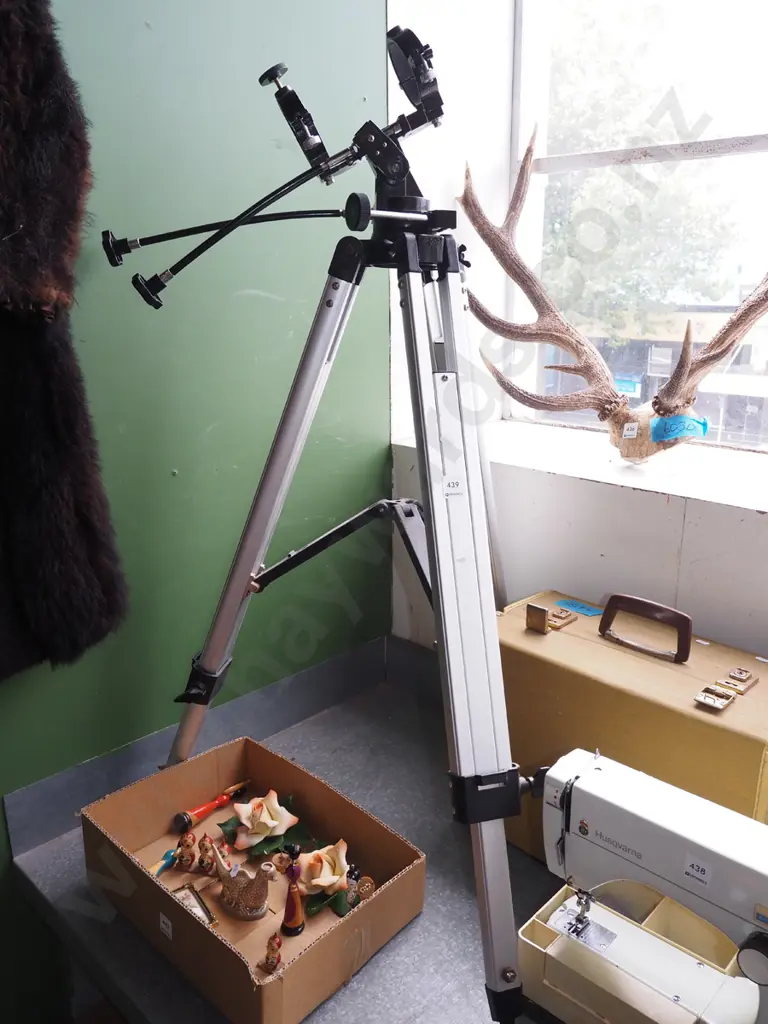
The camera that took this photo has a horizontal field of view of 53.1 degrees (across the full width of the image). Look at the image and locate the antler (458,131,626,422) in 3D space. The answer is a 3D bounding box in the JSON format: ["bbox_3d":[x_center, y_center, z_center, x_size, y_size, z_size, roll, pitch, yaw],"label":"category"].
[{"bbox_3d":[0.222,-0.391,1.246,0.270,0.486,0.300,-15,21,-42],"label":"antler"}]

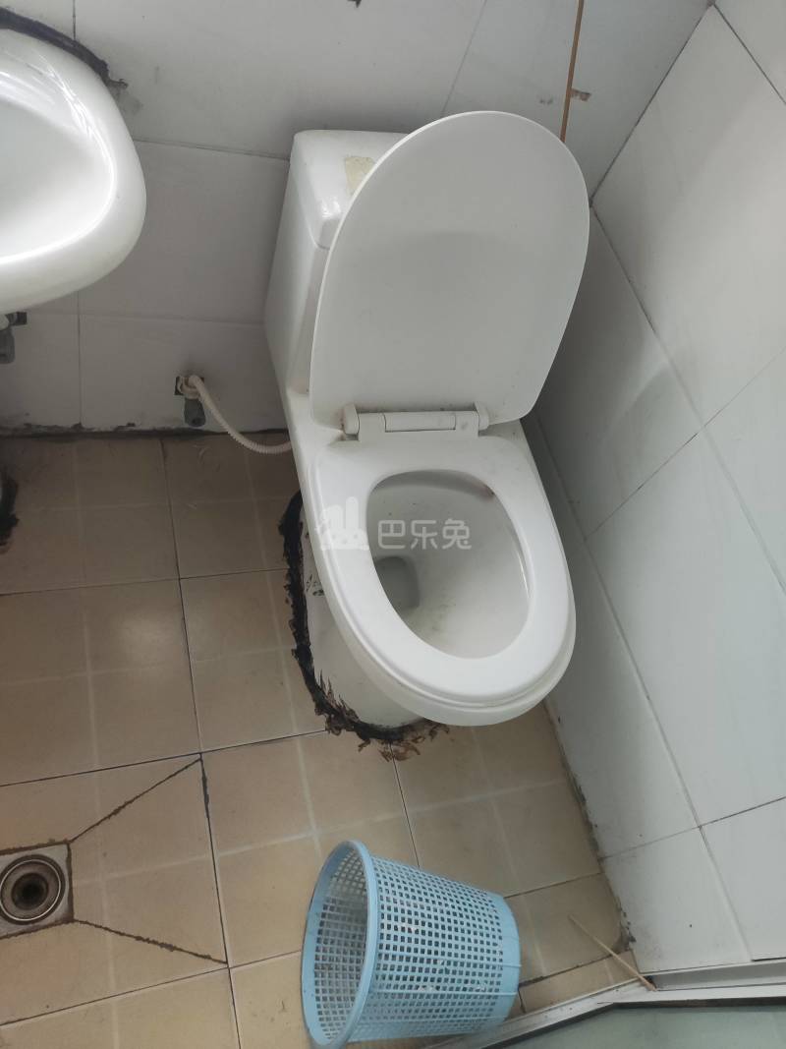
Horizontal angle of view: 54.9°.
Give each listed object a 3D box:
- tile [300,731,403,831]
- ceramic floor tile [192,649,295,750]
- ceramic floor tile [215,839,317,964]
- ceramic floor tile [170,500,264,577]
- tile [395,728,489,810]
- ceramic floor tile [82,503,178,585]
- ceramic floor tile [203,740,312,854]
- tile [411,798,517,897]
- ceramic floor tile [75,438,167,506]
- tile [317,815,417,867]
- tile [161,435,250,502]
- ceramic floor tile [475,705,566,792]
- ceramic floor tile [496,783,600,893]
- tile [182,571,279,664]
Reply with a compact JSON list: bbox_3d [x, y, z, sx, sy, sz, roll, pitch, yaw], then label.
[{"bbox_3d":[-0.065,0.398,1.200,0.149,0.010,0.149,-4,61,-21],"label":"tile"},{"bbox_3d":[-0.244,0.286,1.234,0.150,0.010,0.150,-4,61,-22],"label":"ceramic floor tile"},{"bbox_3d":[-0.174,0.542,1.100,0.150,0.010,0.150,-4,61,-22],"label":"ceramic floor tile"},{"bbox_3d":[-0.313,0.024,1.355,0.149,0.010,0.149,-4,61,-21],"label":"ceramic floor tile"},{"bbox_3d":[0.078,0.395,1.282,0.150,0.010,0.150,-4,61,-22],"label":"tile"},{"bbox_3d":[-0.453,0.035,1.302,0.149,0.010,0.149,-4,61,-21],"label":"ceramic floor tile"},{"bbox_3d":[-0.209,0.415,1.167,0.150,0.010,0.150,-4,61,-22],"label":"ceramic floor tile"},{"bbox_3d":[0.112,0.525,1.213,0.150,0.010,0.150,-4,61,-22],"label":"tile"},{"bbox_3d":[-0.495,-0.094,1.381,0.150,0.010,0.150,-4,61,-22],"label":"ceramic floor tile"},{"bbox_3d":[-0.032,0.533,1.156,0.150,0.010,0.150,-4,61,-22],"label":"tile"},{"bbox_3d":[-0.349,-0.104,1.424,0.149,0.010,0.149,-4,61,-21],"label":"tile"},{"bbox_3d":[0.215,0.376,1.306,0.149,0.010,0.149,-4,61,-21],"label":"ceramic floor tile"},{"bbox_3d":[0.251,0.504,1.237,0.149,0.010,0.149,-4,61,-21],"label":"ceramic floor tile"},{"bbox_3d":[-0.277,0.152,1.286,0.149,0.010,0.149,-4,61,-21],"label":"tile"}]

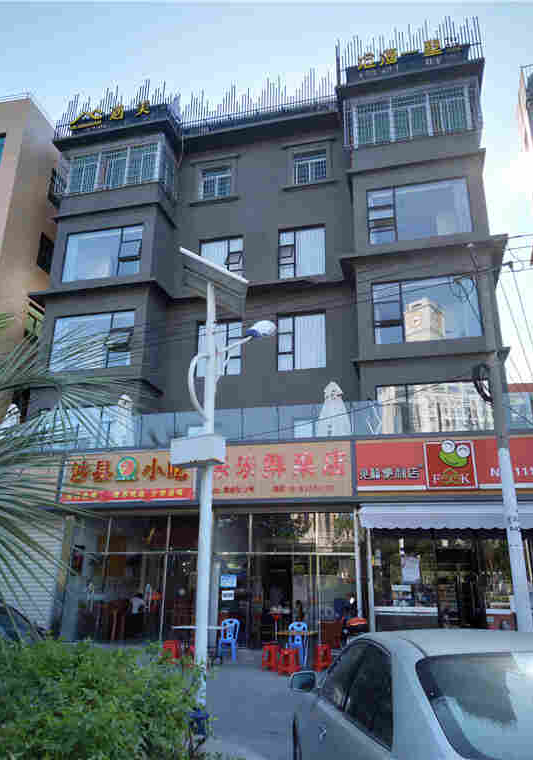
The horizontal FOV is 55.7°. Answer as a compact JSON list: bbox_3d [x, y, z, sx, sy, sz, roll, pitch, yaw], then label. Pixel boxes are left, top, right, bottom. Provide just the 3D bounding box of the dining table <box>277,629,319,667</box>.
[{"bbox_3d":[0.622,5.426,10.102,0.760,0.730,0.680,-4,-19,12],"label":"dining table"}]

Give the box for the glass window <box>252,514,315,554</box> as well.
[{"bbox_3d":[0.444,3.894,12.808,1.628,0.963,0.080,-4,-20,12],"label":"glass window"}]

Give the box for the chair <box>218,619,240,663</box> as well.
[{"bbox_3d":[-0.807,5.611,10.880,0.440,0.850,0.500,-4,-19,12],"label":"chair"}]

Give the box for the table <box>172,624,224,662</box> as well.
[{"bbox_3d":[-1.415,5.583,10.624,1.050,0.730,0.620,-4,-19,12],"label":"table"}]

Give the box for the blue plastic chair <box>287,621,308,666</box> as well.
[{"bbox_3d":[0.624,5.314,10.235,0.430,0.800,0.480,-6,-21,18],"label":"blue plastic chair"}]

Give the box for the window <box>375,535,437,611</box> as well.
[{"bbox_3d":[3.256,4.504,11.924,1.404,1.631,0.080,-4,-20,12],"label":"window"}]

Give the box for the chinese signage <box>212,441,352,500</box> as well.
[{"bbox_3d":[0.170,2.366,13.079,4.019,1.387,0.150,-4,-20,12],"label":"chinese signage"}]

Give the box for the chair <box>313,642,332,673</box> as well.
[{"bbox_3d":[1.137,5.590,10.154,0.350,0.460,0.350,-4,-19,12],"label":"chair"}]

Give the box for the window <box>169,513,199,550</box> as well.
[{"bbox_3d":[-2.156,4.049,13.367,0.862,0.911,0.080,-4,-20,12],"label":"window"}]

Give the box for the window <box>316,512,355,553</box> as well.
[{"bbox_3d":[1.715,3.794,12.575,1.000,1.000,0.100,-4,-19,12],"label":"window"}]

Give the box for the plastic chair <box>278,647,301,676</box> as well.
[{"bbox_3d":[0.433,5.171,9.334,0.330,0.450,0.330,-4,-20,12],"label":"plastic chair"}]

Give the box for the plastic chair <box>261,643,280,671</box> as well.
[{"bbox_3d":[0.087,5.581,10.154,0.350,0.460,0.350,-4,-19,12],"label":"plastic chair"}]

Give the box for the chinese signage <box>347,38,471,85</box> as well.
[{"bbox_3d":[5.094,-11.543,18.406,4.241,1.268,0.200,-4,-20,12],"label":"chinese signage"}]

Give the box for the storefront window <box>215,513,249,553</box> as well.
[{"bbox_3d":[-0.904,3.964,13.102,0.962,0.949,0.080,-4,-20,12],"label":"storefront window"}]

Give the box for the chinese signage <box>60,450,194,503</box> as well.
[{"bbox_3d":[-3.772,2.674,13.900,3.877,1.320,0.150,-4,-20,12],"label":"chinese signage"}]

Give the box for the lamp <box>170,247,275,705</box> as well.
[{"bbox_3d":[-0.595,1.198,7.221,2.000,6.900,1.350,-15,-24,39],"label":"lamp"}]

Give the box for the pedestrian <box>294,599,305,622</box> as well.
[{"bbox_3d":[0.768,5.712,11.694,0.450,1.200,0.500,-4,-19,12],"label":"pedestrian"}]

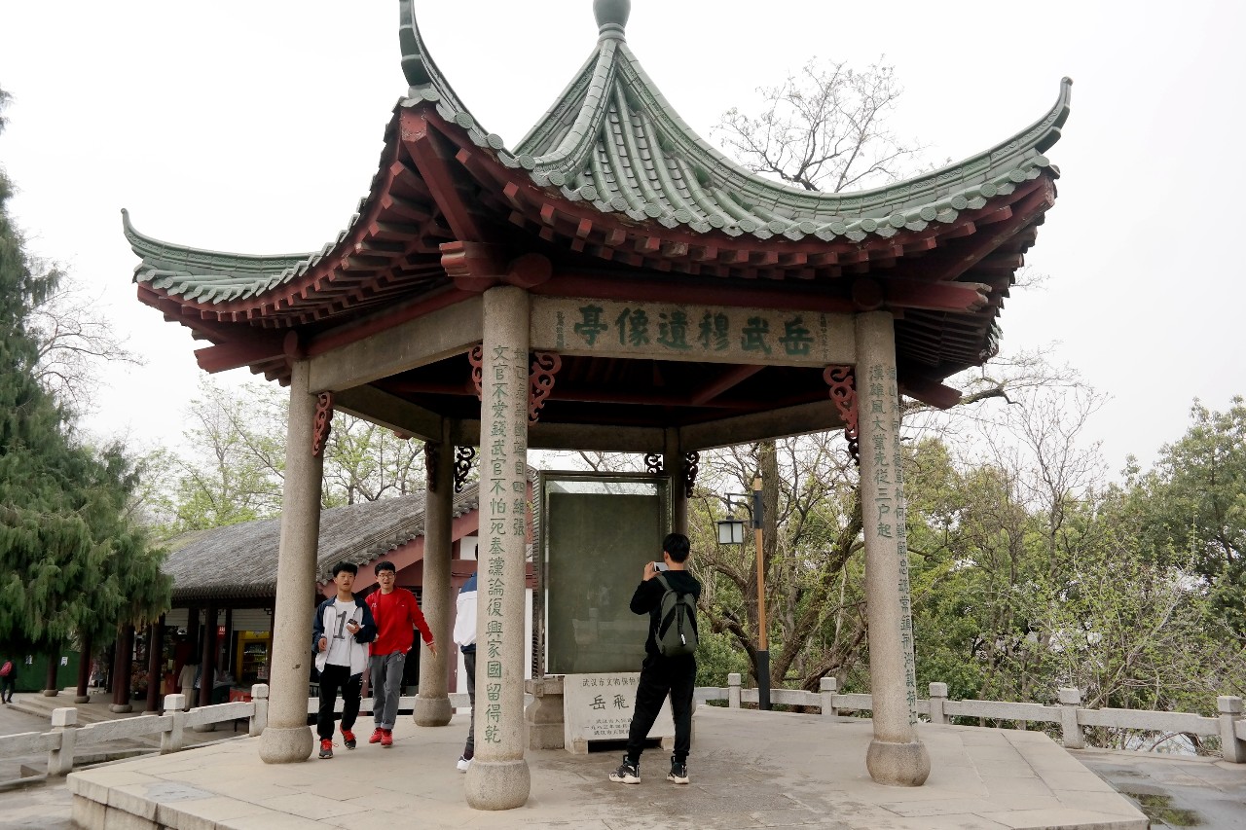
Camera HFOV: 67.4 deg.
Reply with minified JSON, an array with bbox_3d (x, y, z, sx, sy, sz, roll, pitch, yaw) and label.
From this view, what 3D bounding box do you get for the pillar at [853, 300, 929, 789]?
[{"bbox_3d":[1.995,0.945,7.106,0.436,3.497,0.436,-4,-12,15],"label":"pillar"}]

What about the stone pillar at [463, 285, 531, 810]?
[{"bbox_3d":[-0.814,0.838,6.358,0.448,3.467,0.448,1,-12,-7],"label":"stone pillar"}]

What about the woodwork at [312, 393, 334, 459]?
[{"bbox_3d":[-2.686,0.084,8.372,0.280,0.567,0.070,-11,-16,42],"label":"woodwork"}]

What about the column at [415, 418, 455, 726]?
[{"bbox_3d":[-2.192,1.821,11.122,0.448,3.467,0.448,2,-12,-11],"label":"column"}]

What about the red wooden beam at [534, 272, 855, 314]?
[{"bbox_3d":[0.568,-0.927,7.156,2.750,0.220,0.220,2,-12,-13],"label":"red wooden beam"}]

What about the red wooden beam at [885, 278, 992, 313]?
[{"bbox_3d":[2.351,-0.910,7.155,0.159,0.219,0.866,11,2,-45],"label":"red wooden beam"}]

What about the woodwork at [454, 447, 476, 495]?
[{"bbox_3d":[-1.936,0.666,11.435,0.269,0.601,0.060,3,-12,-16],"label":"woodwork"}]

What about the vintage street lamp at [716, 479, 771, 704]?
[{"bbox_3d":[1.526,2.281,11.682,0.697,3.063,0.308,8,-14,-36],"label":"vintage street lamp"}]

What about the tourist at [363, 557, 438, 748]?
[{"bbox_3d":[-2.197,2.320,9.190,0.700,1.724,0.450,1,-12,-7],"label":"tourist"}]

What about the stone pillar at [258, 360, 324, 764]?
[{"bbox_3d":[-2.907,1.263,8.347,0.448,3.467,0.448,3,-12,-19],"label":"stone pillar"}]

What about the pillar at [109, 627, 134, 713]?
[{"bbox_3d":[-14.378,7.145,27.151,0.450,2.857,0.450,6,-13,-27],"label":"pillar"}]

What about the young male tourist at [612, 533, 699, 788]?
[{"bbox_3d":[0.231,1.821,7.062,0.527,1.791,0.517,5,-13,-26],"label":"young male tourist"}]

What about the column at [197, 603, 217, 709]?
[{"bbox_3d":[-10.006,6.112,22.643,0.330,2.964,0.330,5,-13,-23],"label":"column"}]

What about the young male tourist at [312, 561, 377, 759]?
[{"bbox_3d":[-2.513,2.192,8.502,0.547,1.701,0.448,2,-12,-13],"label":"young male tourist"}]

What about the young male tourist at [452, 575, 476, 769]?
[{"bbox_3d":[-1.146,1.997,7.772,0.480,1.760,0.400,-10,-15,40],"label":"young male tourist"}]

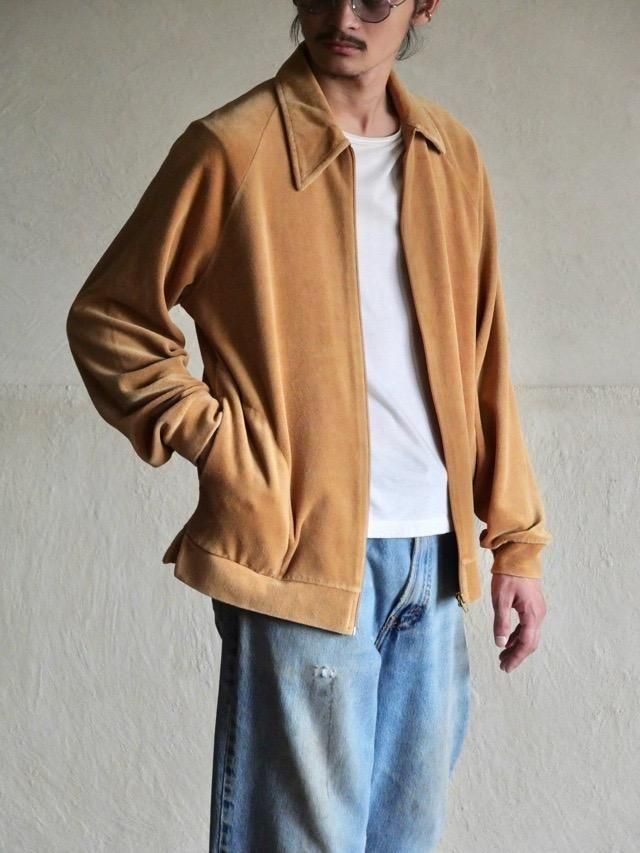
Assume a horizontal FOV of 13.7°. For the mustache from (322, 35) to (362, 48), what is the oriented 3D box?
[{"bbox_3d":[0.027,-0.479,3.310,0.057,0.015,0.020,0,16,22],"label":"mustache"}]

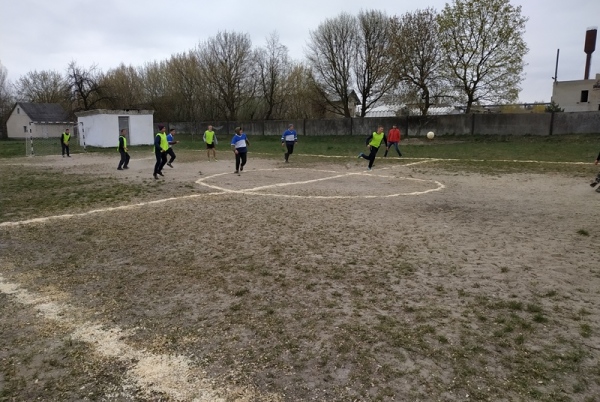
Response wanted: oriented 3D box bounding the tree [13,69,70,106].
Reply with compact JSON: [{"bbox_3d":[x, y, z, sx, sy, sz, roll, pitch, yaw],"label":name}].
[{"bbox_3d":[-45.983,-17.522,74.000,9.400,10.800,9.200,-1,10,0],"label":"tree"}]

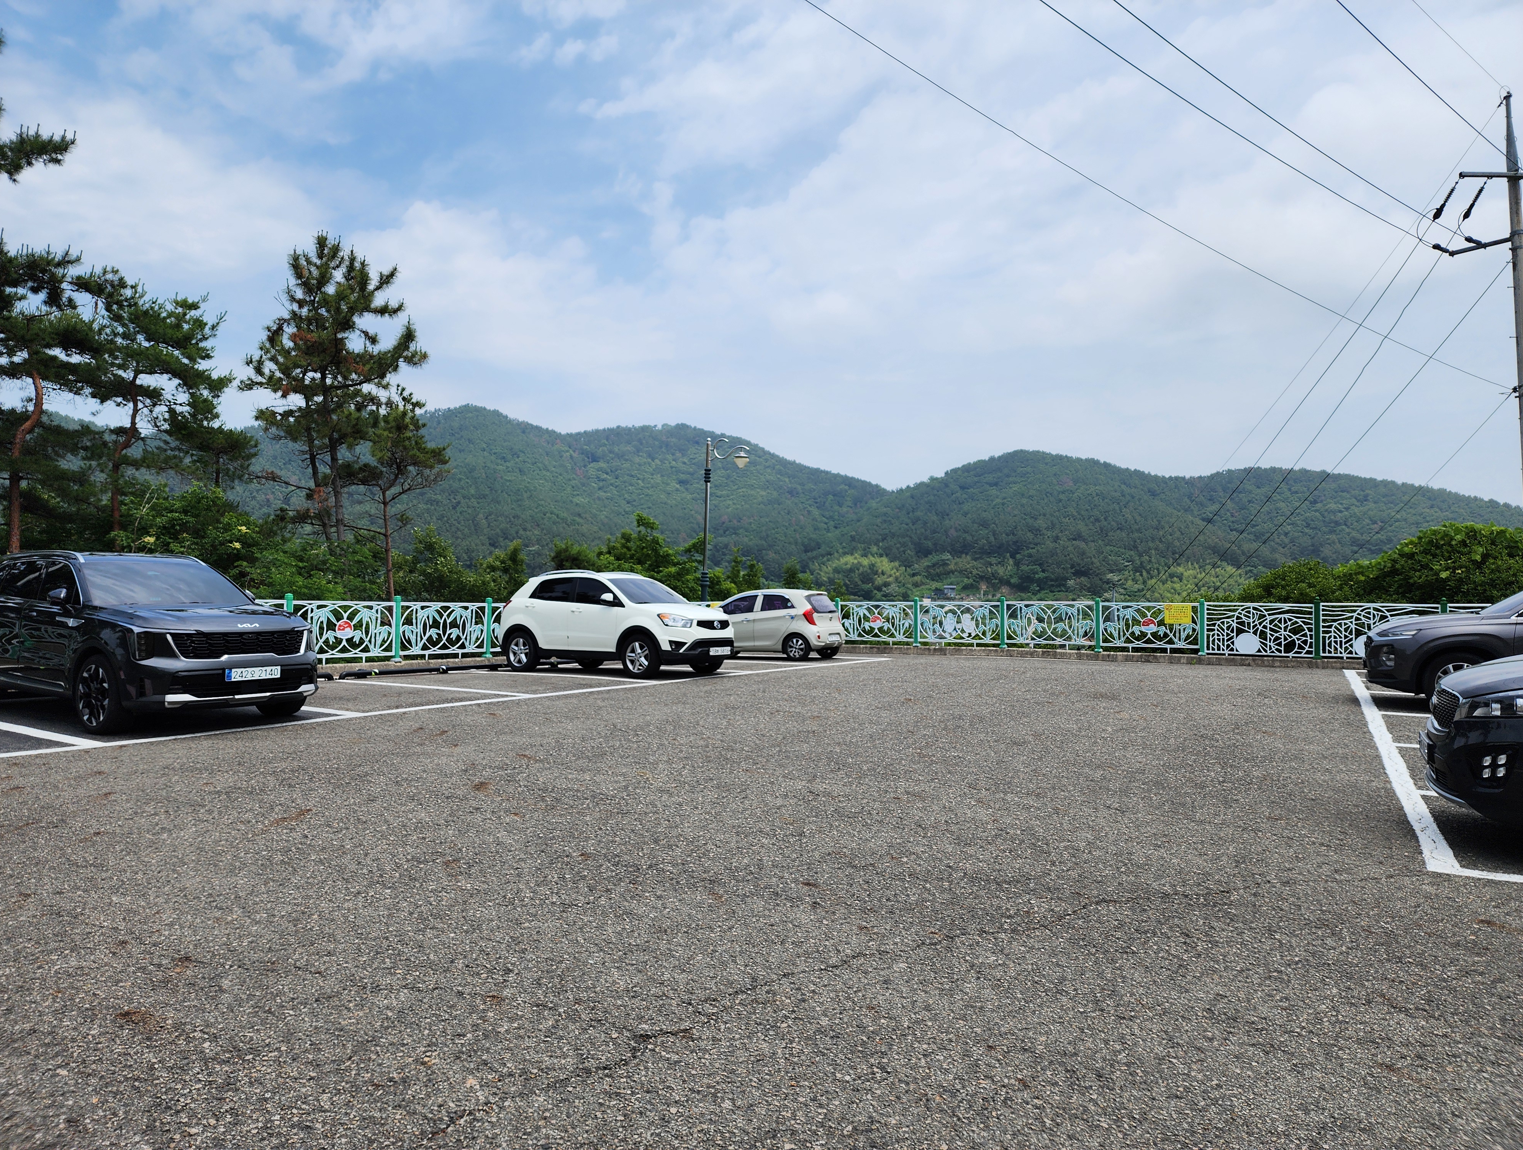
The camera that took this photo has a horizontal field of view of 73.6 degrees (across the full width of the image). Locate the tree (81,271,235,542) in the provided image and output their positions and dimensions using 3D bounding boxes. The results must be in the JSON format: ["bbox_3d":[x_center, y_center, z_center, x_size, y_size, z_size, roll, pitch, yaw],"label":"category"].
[{"bbox_3d":[-11.600,-1.900,19.600,3.000,7.500,3.000,0,-2,0],"label":"tree"}]

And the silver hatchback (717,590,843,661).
[{"bbox_3d":[-0.010,1.040,21.900,3.595,1.480,1.595,-1,-2,29],"label":"silver hatchback"}]

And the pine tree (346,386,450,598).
[{"bbox_3d":[-7.300,-0.920,20.400,2.100,5.700,2.100,0,-2,0],"label":"pine tree"}]

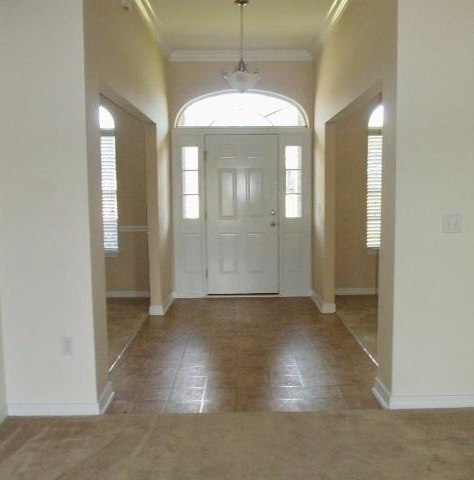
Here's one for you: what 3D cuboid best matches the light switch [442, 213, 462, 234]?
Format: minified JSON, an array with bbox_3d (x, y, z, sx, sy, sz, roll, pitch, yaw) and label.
[{"bbox_3d":[1.272,-0.096,3.184,0.116,0.116,0.012,-1,5,0],"label":"light switch"}]

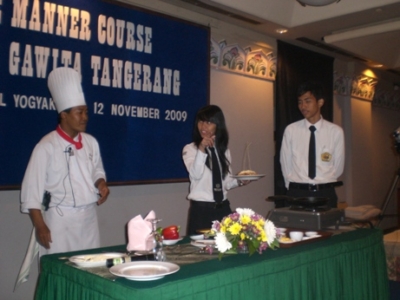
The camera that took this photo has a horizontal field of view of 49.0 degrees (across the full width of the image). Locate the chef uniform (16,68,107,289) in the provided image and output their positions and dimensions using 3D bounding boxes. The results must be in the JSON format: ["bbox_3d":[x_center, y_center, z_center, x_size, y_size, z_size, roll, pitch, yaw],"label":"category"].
[{"bbox_3d":[-0.840,0.300,2.700,0.520,1.600,0.360,1,-1,-41],"label":"chef uniform"}]

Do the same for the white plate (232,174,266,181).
[{"bbox_3d":[0.326,0.184,2.950,0.237,0.028,0.237,-1,-1,0],"label":"white plate"}]

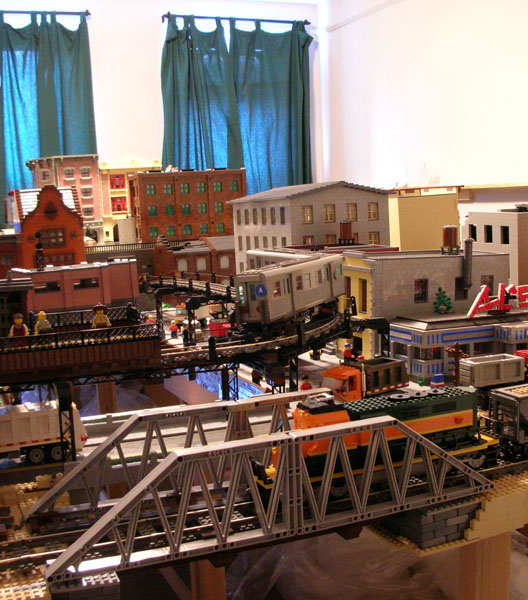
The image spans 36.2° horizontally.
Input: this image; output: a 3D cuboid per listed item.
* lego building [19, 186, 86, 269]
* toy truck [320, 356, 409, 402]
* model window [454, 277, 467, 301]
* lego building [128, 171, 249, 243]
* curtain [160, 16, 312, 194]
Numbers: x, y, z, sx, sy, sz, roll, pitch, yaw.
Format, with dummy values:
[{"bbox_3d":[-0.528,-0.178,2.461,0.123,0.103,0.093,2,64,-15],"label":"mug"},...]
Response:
[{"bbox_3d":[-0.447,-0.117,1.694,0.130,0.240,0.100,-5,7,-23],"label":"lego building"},{"bbox_3d":[0.147,0.130,1.156,0.132,0.084,0.053,-7,8,-37],"label":"toy truck"},{"bbox_3d":[0.396,-0.023,1.629,0.032,0.048,0.010,-5,7,-23],"label":"model window"},{"bbox_3d":[-0.285,-0.350,3.029,0.412,0.255,0.175,-5,7,-23],"label":"lego building"},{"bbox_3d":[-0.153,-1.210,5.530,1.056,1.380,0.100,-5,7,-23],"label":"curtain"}]

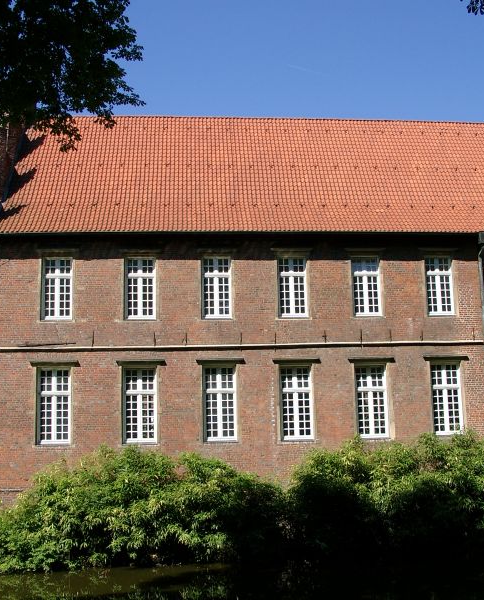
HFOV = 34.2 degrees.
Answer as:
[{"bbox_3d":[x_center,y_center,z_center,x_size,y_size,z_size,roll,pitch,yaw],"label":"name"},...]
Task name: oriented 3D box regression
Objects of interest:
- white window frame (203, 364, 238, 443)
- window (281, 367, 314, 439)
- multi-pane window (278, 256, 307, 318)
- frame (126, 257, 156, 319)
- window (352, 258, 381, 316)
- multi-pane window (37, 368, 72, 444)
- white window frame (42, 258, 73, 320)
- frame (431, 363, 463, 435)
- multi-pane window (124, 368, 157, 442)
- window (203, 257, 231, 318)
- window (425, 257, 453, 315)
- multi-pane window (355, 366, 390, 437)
[{"bbox_3d":[-0.840,4.006,30.111,1.198,2.810,0.200,-1,-9,-6],"label":"white window frame"},{"bbox_3d":[2.028,3.745,28.790,1.134,2.722,0.180,-1,-9,-6],"label":"window"},{"bbox_3d":[1.926,-0.474,29.449,1.060,2.280,0.180,-1,-9,-6],"label":"multi-pane window"},{"bbox_3d":[-3.686,-0.464,28.817,1.060,2.280,0.180,-1,-9,-6],"label":"frame"},{"bbox_3d":[4.974,-0.502,31.366,1.073,2.374,0.200,-1,-9,-6],"label":"window"},{"bbox_3d":[-7.043,3.982,29.506,1.204,2.838,0.200,-1,-9,-6],"label":"multi-pane window"},{"bbox_3d":[-6.678,-0.386,28.469,1.060,2.280,0.180,-1,-9,-6],"label":"white window frame"},{"bbox_3d":[8.047,3.908,30.997,1.126,2.820,0.200,-1,-9,-6],"label":"frame"},{"bbox_3d":[-3.858,4.001,29.816,1.233,2.838,0.200,-1,-9,-6],"label":"multi-pane window"},{"bbox_3d":[-0.912,-0.469,29.130,1.060,2.280,0.180,-1,-9,-6],"label":"window"},{"bbox_3d":[7.944,-0.539,31.663,1.057,2.365,0.200,-1,-9,-6],"label":"window"},{"bbox_3d":[4.790,3.748,29.099,1.134,2.722,0.180,-1,-9,-6],"label":"multi-pane window"}]

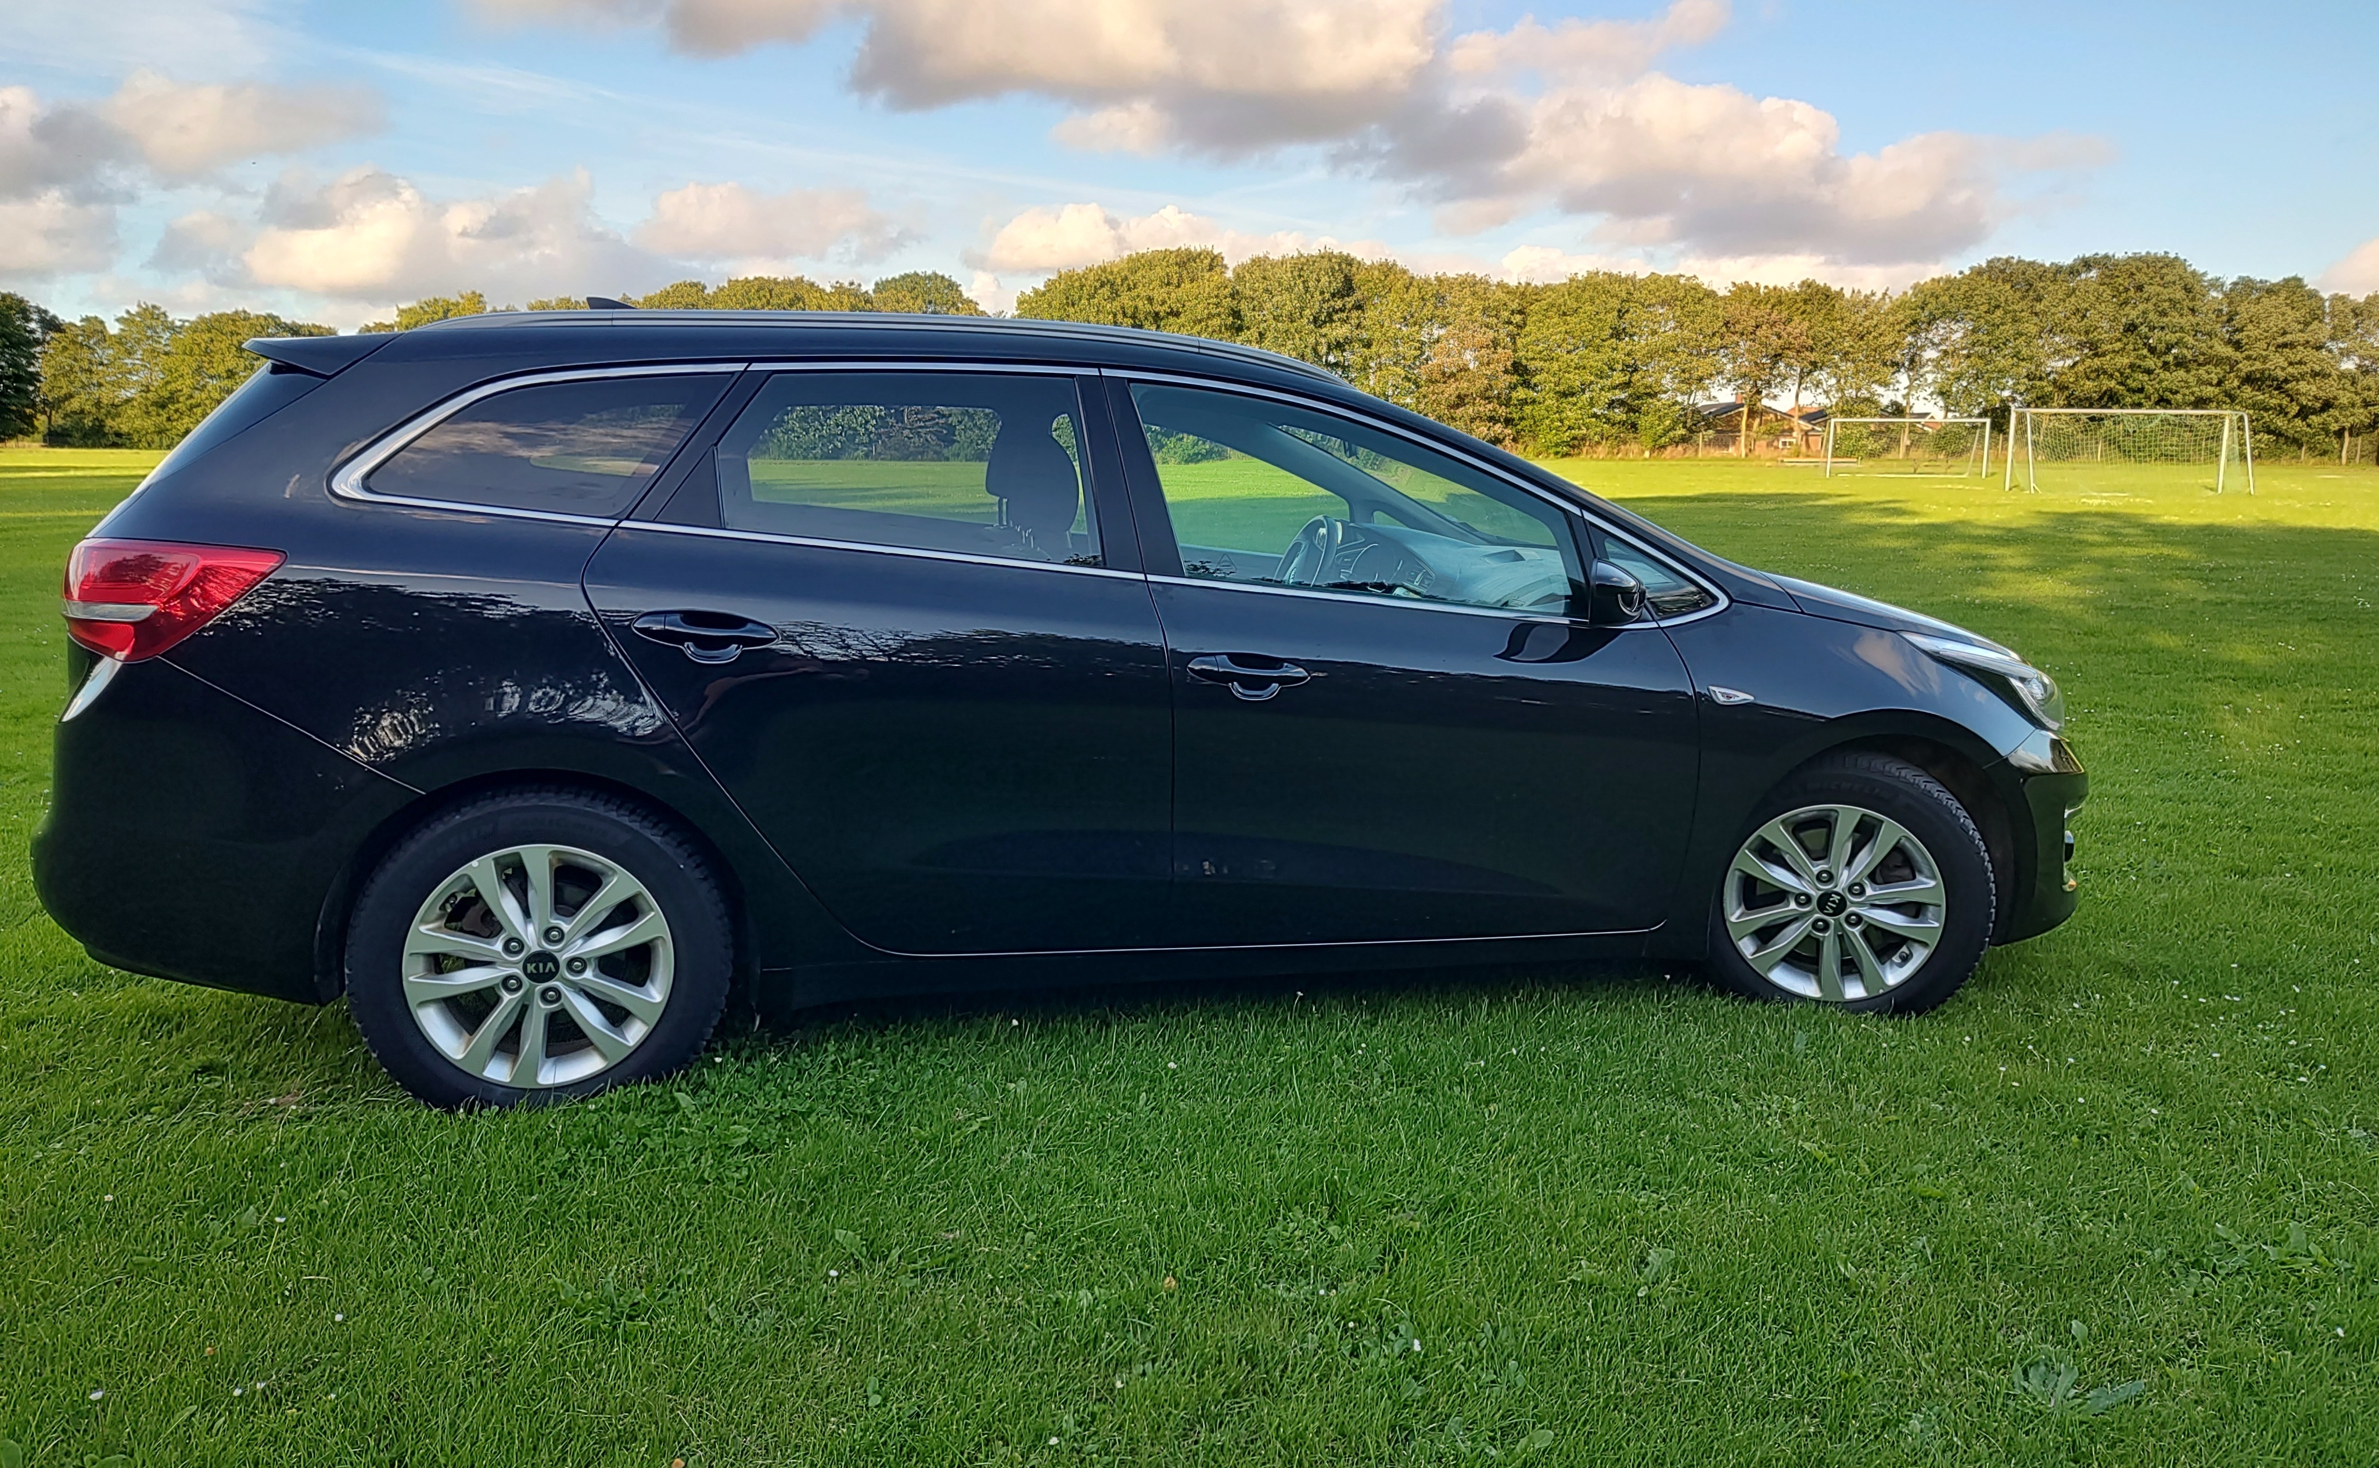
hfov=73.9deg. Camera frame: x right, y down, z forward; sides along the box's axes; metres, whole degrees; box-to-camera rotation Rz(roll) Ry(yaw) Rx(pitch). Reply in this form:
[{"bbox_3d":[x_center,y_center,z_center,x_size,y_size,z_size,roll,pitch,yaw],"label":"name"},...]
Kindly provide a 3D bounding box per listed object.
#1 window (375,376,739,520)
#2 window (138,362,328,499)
[{"bbox_3d":[-1.099,-0.505,2.740,0.578,0.276,0.055,0,-16,-10],"label":"window"},{"bbox_3d":[-1.878,-0.600,3.272,0.120,0.400,1.200,43,-2,-18],"label":"window"}]

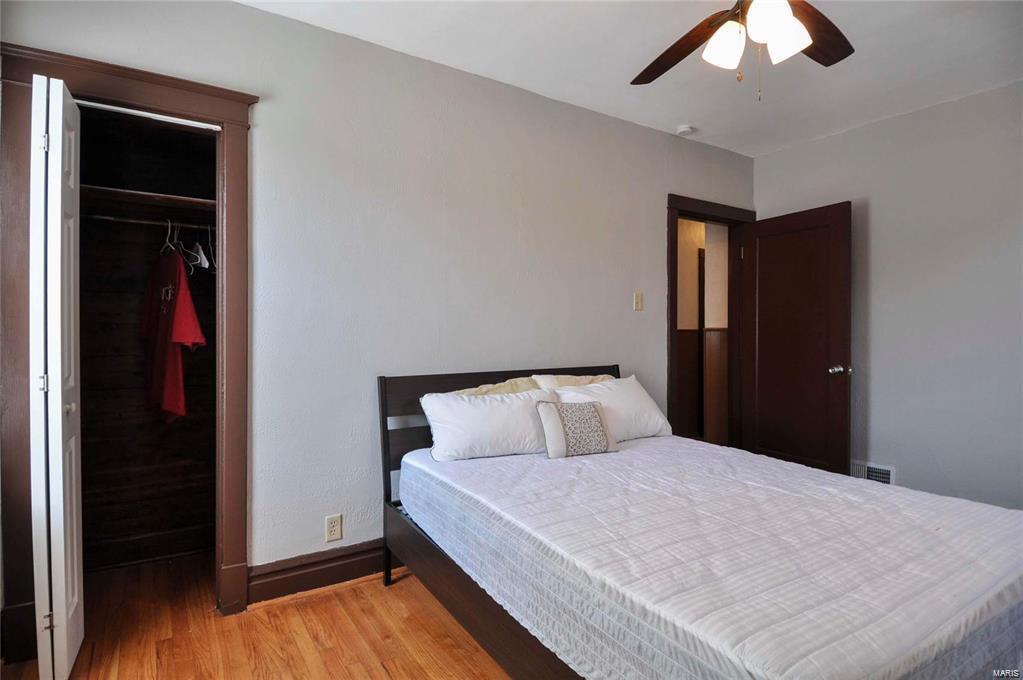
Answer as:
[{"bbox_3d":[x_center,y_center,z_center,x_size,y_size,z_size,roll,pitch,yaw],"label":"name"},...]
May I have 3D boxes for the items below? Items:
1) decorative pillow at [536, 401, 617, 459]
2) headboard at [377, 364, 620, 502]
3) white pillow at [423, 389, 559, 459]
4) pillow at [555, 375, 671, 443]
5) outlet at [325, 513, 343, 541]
[{"bbox_3d":[0.290,0.397,2.326,0.345,0.270,0.105,0,-35,-23],"label":"decorative pillow"},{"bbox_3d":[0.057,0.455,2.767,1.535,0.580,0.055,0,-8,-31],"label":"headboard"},{"bbox_3d":[-0.088,0.371,2.365,0.680,0.390,0.165,0,-42,-20],"label":"white pillow"},{"bbox_3d":[0.491,0.357,2.699,0.690,0.410,0.165,0,-42,-30],"label":"pillow"},{"bbox_3d":[-0.822,0.876,2.371,0.071,0.116,0.010,0,0,-31],"label":"outlet"}]

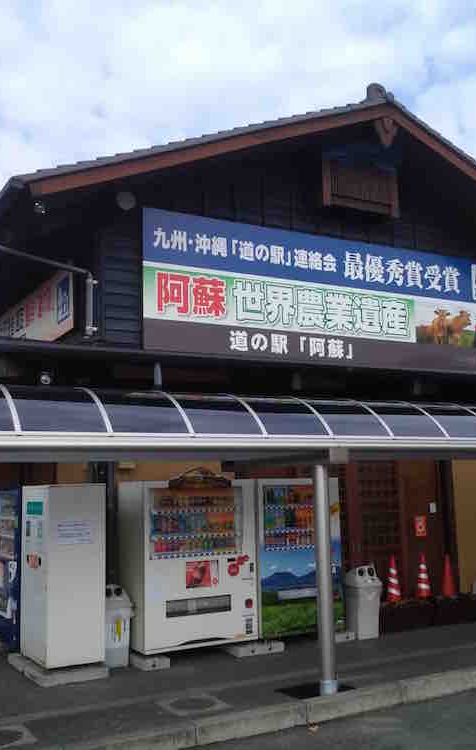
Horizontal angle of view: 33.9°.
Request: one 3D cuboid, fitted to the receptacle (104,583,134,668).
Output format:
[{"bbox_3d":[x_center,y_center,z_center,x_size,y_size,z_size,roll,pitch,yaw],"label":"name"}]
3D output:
[{"bbox_3d":[-1.386,2.712,8.472,0.350,0.853,0.380,3,-9,-29],"label":"receptacle"}]

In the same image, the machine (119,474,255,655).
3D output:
[{"bbox_3d":[-0.578,2.154,9.084,1.405,1.830,0.754,3,-9,-29],"label":"machine"}]

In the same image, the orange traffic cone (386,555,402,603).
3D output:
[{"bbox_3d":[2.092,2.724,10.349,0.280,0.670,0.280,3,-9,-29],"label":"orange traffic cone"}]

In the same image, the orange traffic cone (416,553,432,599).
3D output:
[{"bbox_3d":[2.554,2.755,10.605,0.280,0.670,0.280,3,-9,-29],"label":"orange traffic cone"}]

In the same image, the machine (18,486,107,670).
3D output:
[{"bbox_3d":[-1.913,2.139,8.535,0.620,1.828,0.920,3,-9,-29],"label":"machine"}]

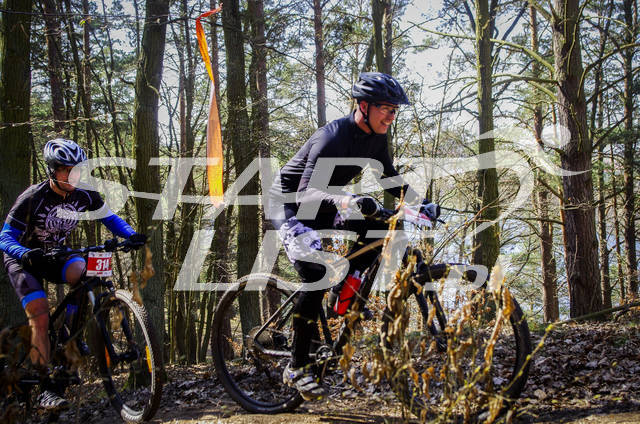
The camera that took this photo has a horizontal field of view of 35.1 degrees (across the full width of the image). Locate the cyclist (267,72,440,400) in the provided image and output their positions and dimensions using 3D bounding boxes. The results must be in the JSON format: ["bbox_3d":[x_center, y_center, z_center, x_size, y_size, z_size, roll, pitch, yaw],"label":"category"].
[{"bbox_3d":[0.150,0.120,5.020,0.820,1.600,0.680,-4,-1,33],"label":"cyclist"}]

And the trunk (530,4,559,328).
[{"bbox_3d":[3.544,-0.767,16.000,0.200,4.970,0.200,-3,0,17],"label":"trunk"}]

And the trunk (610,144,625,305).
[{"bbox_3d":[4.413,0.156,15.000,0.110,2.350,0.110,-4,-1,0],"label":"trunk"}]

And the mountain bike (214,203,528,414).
[{"bbox_3d":[0.172,0.500,5.010,1.820,1.030,0.680,-4,-1,33],"label":"mountain bike"}]

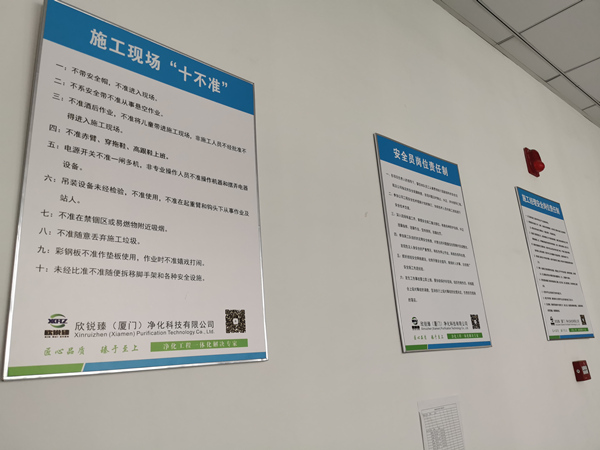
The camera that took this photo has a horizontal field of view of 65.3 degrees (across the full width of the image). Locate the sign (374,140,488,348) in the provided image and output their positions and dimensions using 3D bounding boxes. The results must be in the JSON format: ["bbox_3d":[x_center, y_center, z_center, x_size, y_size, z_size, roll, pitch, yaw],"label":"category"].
[{"bbox_3d":[0.464,0.065,1.599,0.502,0.705,0.014,10,-22,-40],"label":"sign"}]

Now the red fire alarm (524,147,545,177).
[{"bbox_3d":[1.206,-0.322,2.381,0.096,0.143,0.060,10,-22,-40],"label":"red fire alarm"}]

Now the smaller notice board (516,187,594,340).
[{"bbox_3d":[1.221,0.190,2.240,0.502,0.705,0.014,10,-22,-40],"label":"smaller notice board"}]

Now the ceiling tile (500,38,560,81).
[{"bbox_3d":[1.309,-0.934,2.647,0.597,0.015,0.094,10,-22,-40],"label":"ceiling tile"}]

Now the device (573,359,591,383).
[{"bbox_3d":[1.267,0.654,2.099,0.086,0.086,0.034,10,-22,-40],"label":"device"}]

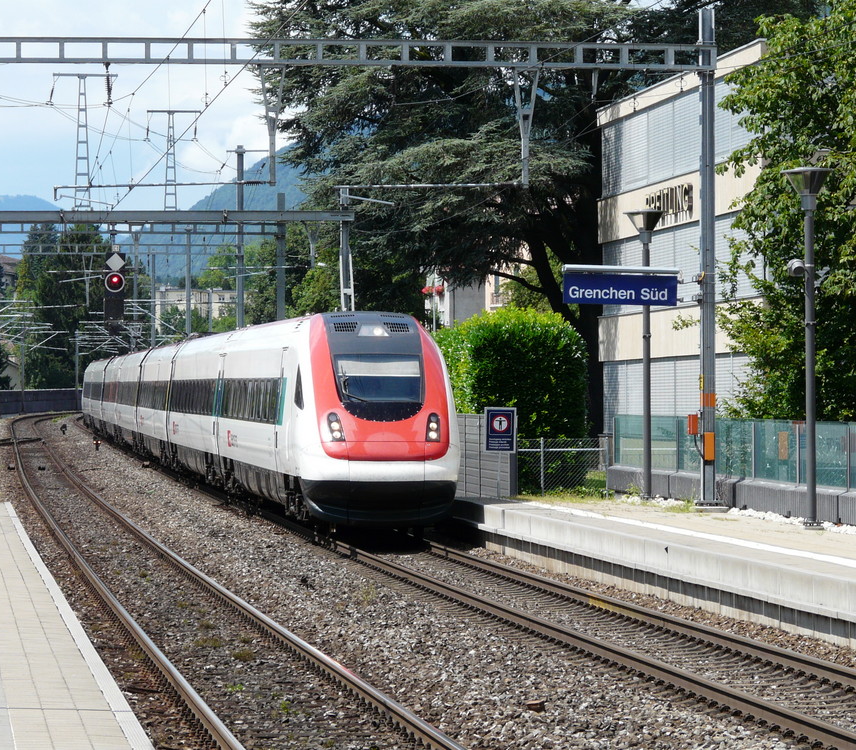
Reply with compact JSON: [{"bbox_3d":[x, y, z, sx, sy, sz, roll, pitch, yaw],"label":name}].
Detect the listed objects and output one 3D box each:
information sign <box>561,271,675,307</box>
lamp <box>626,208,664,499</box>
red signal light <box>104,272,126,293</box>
[{"bbox_3d":[3.166,-1.423,76.500,1.870,0.520,0.120,0,0,-4],"label":"information sign"},{"bbox_3d":[3.779,-0.373,80.700,0.670,5.040,0.670,0,0,-5],"label":"lamp"},{"bbox_3d":[-9.843,-2.914,146.500,0.640,0.640,0.300,0,0,-4],"label":"red signal light"}]

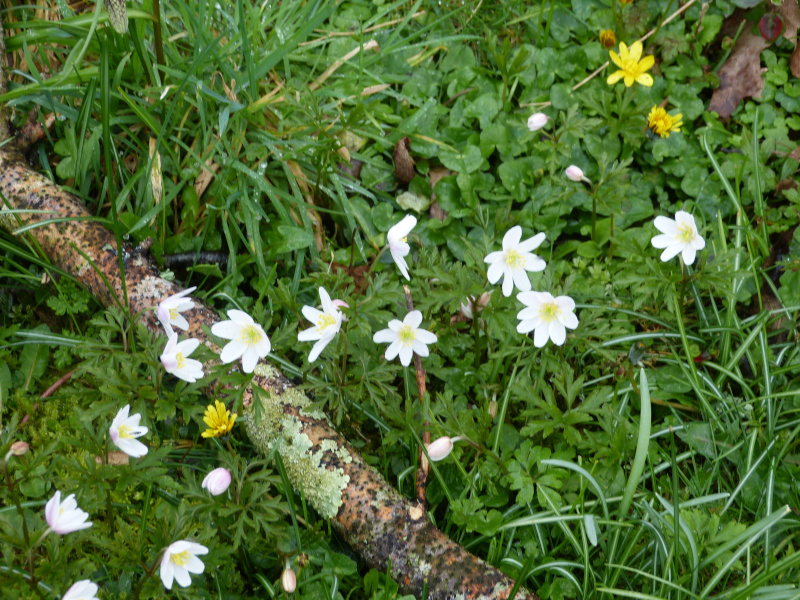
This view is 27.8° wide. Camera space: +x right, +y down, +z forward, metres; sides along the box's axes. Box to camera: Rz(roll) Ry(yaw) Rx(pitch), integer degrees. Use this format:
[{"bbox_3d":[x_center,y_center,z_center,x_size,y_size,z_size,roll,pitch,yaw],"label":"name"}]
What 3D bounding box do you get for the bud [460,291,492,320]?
[{"bbox_3d":[0.048,0.004,1.026,0.021,0.012,0.012,-39,90,-12],"label":"bud"}]

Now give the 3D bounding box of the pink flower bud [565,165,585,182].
[{"bbox_3d":[0.118,-0.085,1.092,0.013,0.010,0.010,24,90,-6],"label":"pink flower bud"}]

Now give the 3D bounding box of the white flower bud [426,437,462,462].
[{"bbox_3d":[0.025,0.087,0.938,0.019,0.011,0.011,-34,90,-6],"label":"white flower bud"}]

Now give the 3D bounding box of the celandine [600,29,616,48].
[{"bbox_3d":[0.155,-0.195,1.205,0.012,0.014,0.012,0,46,0],"label":"celandine"}]

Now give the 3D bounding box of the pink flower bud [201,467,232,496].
[{"bbox_3d":[-0.102,0.101,0.902,0.018,0.012,0.012,-41,90,-18],"label":"pink flower bud"}]

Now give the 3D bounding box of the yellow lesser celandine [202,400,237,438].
[{"bbox_3d":[-0.105,0.070,0.943,0.020,0.016,0.020,-25,31,0],"label":"yellow lesser celandine"}]

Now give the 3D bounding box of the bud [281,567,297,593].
[{"bbox_3d":[-0.060,0.152,0.877,0.008,0.014,0.008,0,15,0],"label":"bud"}]

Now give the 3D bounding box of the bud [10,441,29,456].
[{"bbox_3d":[-0.216,0.084,0.919,0.011,0.008,0.008,-15,90,6],"label":"bud"}]

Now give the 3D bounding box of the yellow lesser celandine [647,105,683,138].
[{"bbox_3d":[0.186,-0.126,1.139,0.025,0.014,0.025,0,63,-31],"label":"yellow lesser celandine"}]

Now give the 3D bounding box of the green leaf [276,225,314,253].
[{"bbox_3d":[-0.070,-0.041,1.078,0.025,0.006,0.021,5,44,1],"label":"green leaf"}]

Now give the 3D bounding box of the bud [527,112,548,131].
[{"bbox_3d":[0.096,-0.125,1.129,0.014,0.011,0.011,-23,90,-6],"label":"bud"}]

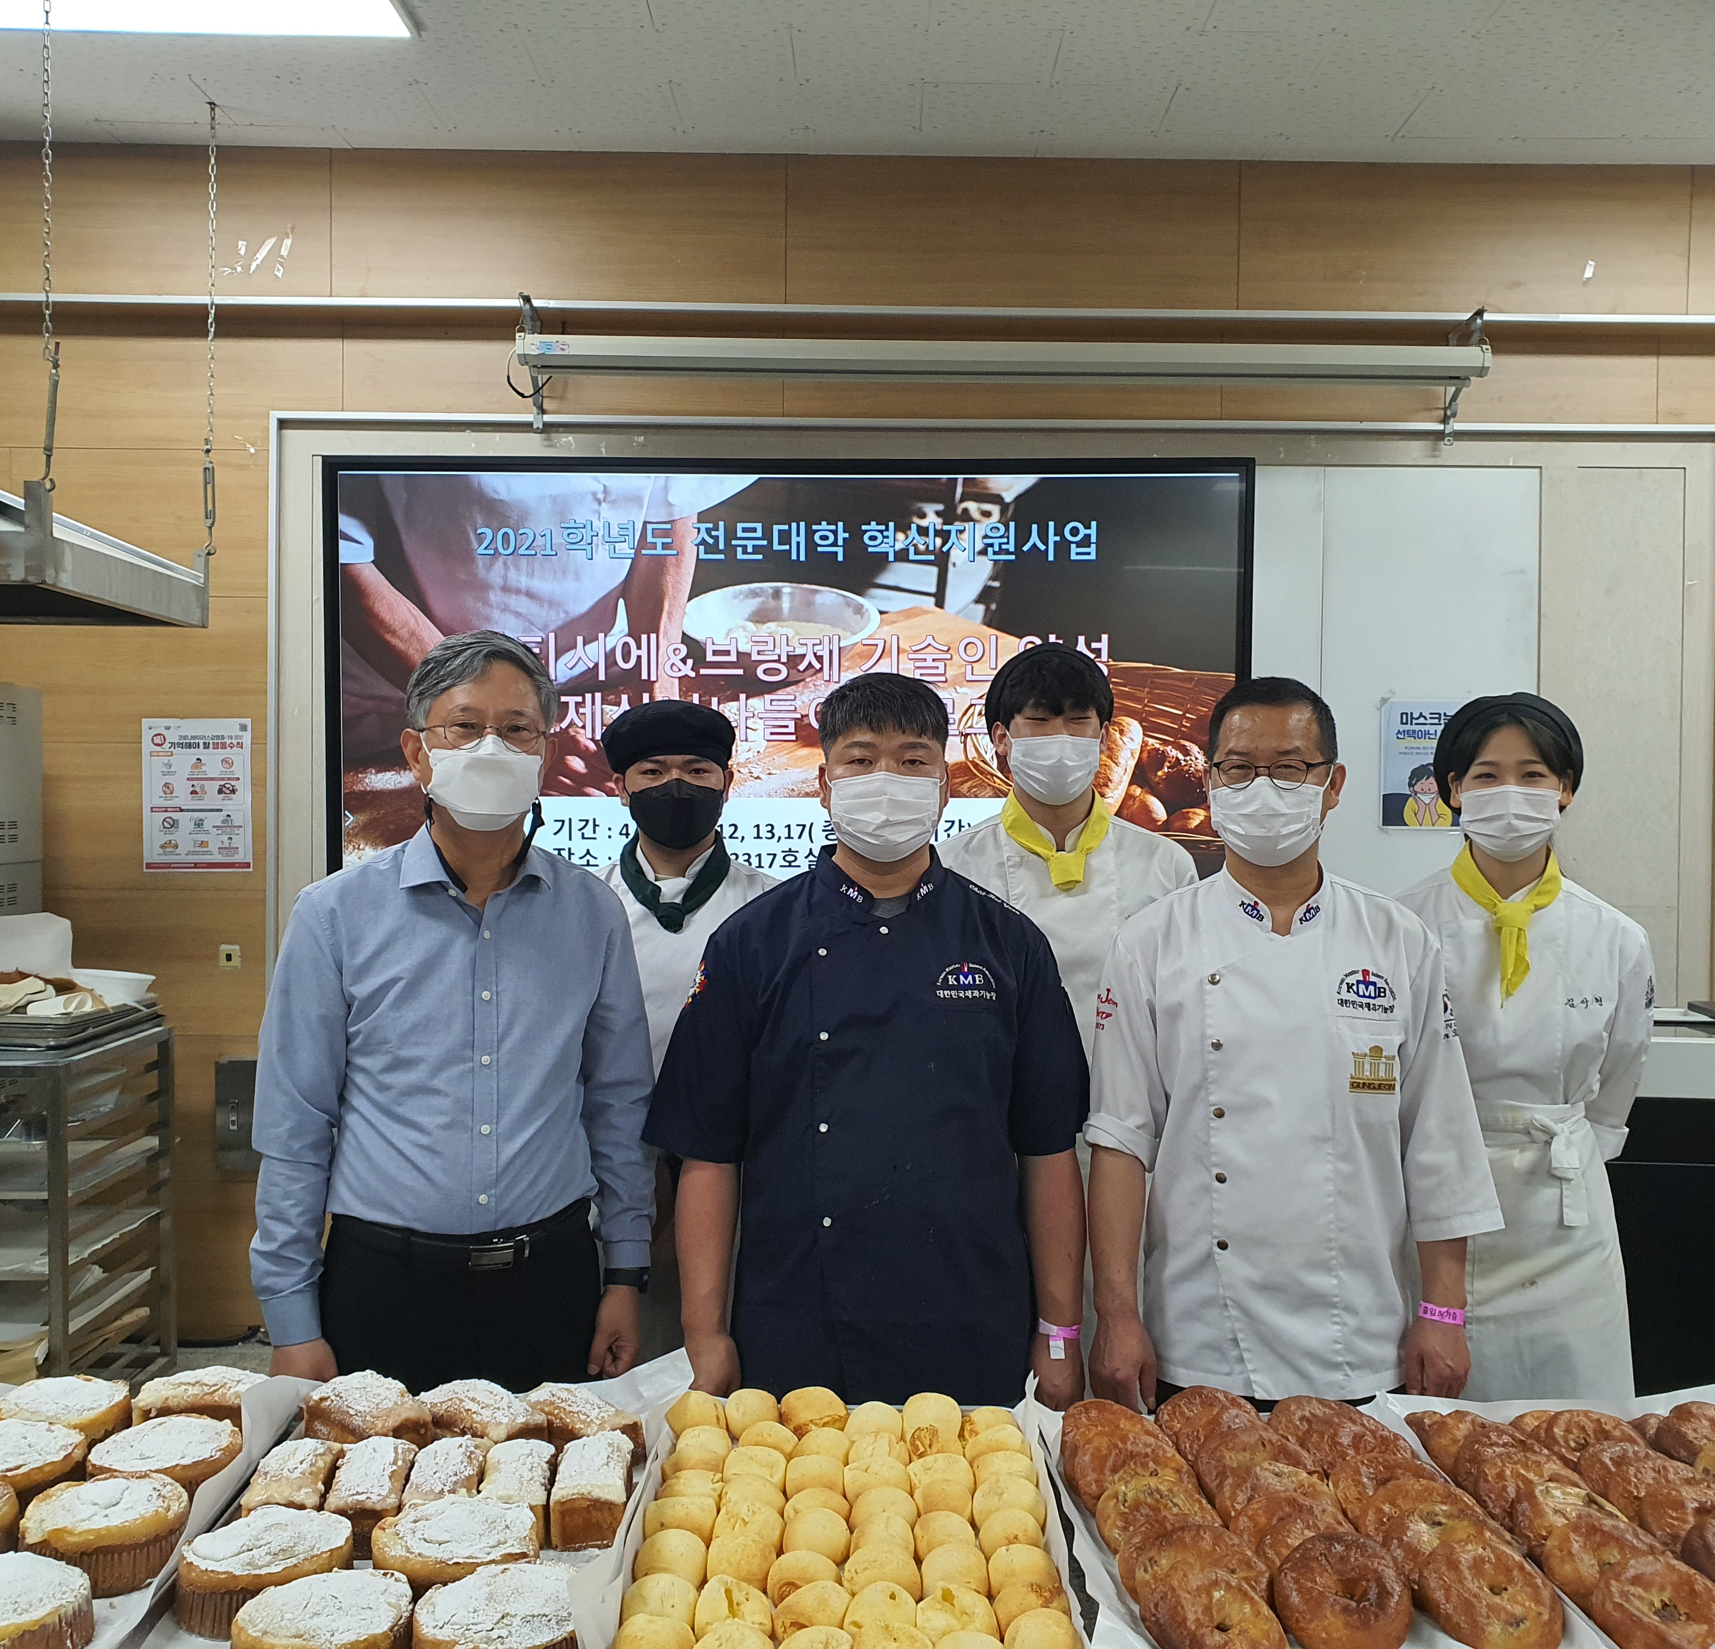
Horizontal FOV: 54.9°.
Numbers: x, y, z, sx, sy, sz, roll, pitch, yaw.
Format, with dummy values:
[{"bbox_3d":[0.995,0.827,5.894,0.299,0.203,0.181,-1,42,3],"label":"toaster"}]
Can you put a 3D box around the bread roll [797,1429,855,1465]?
[{"bbox_3d":[-0.033,0.652,1.705,0.062,0.048,0.062,0,1,-1],"label":"bread roll"}]

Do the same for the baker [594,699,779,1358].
[{"bbox_3d":[-0.282,0.629,2.620,0.480,1.670,0.300,0,1,-4],"label":"baker"}]

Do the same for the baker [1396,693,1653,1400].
[{"bbox_3d":[0.966,0.651,2.447,0.440,1.686,0.310,1,1,12],"label":"baker"}]

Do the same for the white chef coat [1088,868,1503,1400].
[{"bbox_3d":[0.612,0.416,2.300,0.575,0.715,0.290,1,1,5],"label":"white chef coat"}]

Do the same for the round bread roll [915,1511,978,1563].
[{"bbox_3d":[0.082,0.657,1.513,0.058,0.048,0.058,1,1,0],"label":"round bread roll"}]

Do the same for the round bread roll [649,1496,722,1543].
[{"bbox_3d":[-0.149,0.607,1.423,0.062,0.048,0.062,0,1,0],"label":"round bread roll"}]

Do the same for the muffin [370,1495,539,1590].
[{"bbox_3d":[-0.350,0.641,1.435,0.140,0.063,0.133,1,1,0],"label":"muffin"}]

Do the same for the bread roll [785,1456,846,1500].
[{"bbox_3d":[-0.041,0.649,1.630,0.061,0.045,0.062,1,1,0],"label":"bread roll"}]

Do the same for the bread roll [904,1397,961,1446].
[{"bbox_3d":[0.075,0.604,1.665,0.060,0.048,0.060,0,1,0],"label":"bread roll"}]

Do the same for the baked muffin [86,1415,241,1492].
[{"bbox_3d":[-0.695,0.640,1.658,0.143,0.064,0.143,0,1,-1],"label":"baked muffin"}]

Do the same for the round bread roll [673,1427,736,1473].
[{"bbox_3d":[-0.158,0.649,1.703,0.062,0.051,0.062,1,1,0],"label":"round bread roll"}]

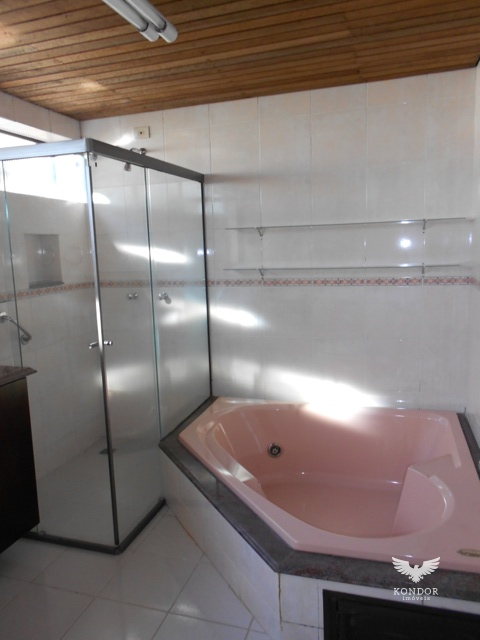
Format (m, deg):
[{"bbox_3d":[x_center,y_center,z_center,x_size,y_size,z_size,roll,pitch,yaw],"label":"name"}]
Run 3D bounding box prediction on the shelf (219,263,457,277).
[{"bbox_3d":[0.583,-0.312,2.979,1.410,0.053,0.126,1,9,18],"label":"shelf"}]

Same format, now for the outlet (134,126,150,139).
[{"bbox_3d":[-0.674,-1.284,3.293,0.113,0.077,0.012,1,9,18],"label":"outlet"}]

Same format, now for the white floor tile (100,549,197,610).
[{"bbox_3d":[-0.399,1.145,2.117,0.330,0.012,0.330,1,9,18],"label":"white floor tile"}]

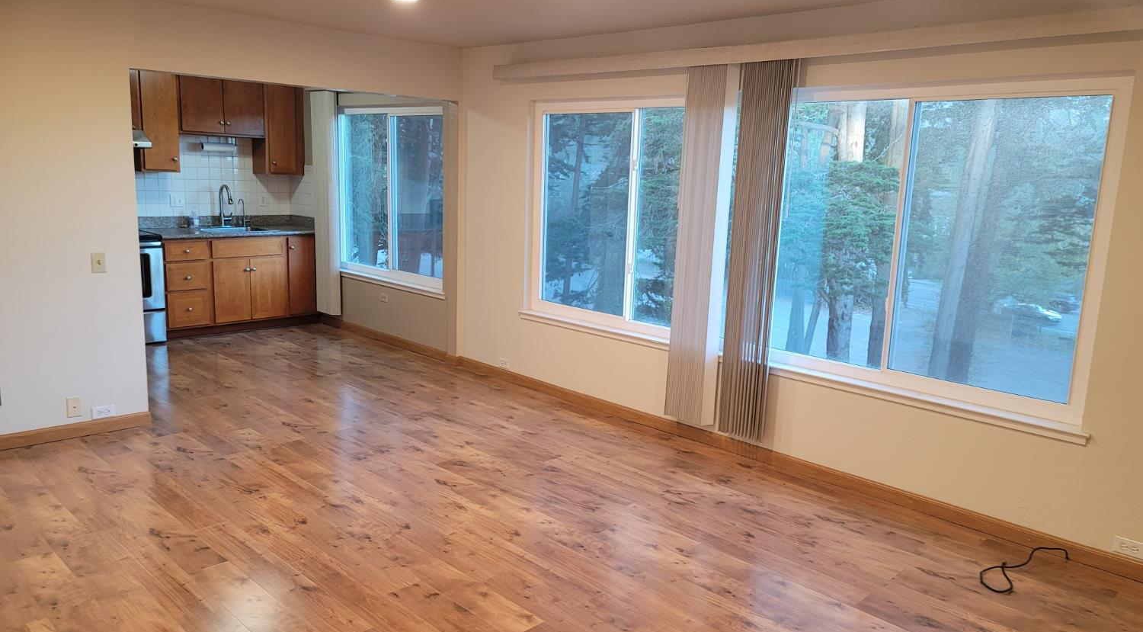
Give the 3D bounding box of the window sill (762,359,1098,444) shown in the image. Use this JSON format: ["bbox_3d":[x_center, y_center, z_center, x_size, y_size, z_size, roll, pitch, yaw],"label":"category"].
[{"bbox_3d":[1.654,0.405,4.067,0.115,0.055,1.605,-8,14,-44],"label":"window sill"}]

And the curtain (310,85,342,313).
[{"bbox_3d":[-2.253,-1.012,7.593,0.280,2.050,0.110,12,14,43],"label":"curtain"}]

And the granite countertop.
[{"bbox_3d":[-3.133,-0.824,7.640,1.420,0.137,0.670,-8,14,-44],"label":"granite countertop"}]

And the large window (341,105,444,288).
[{"bbox_3d":[-1.585,-1.043,7.164,1.730,1.480,0.100,12,14,43],"label":"large window"}]

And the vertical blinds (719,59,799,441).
[{"bbox_3d":[0.997,-0.333,4.452,0.290,2.030,0.110,12,14,43],"label":"vertical blinds"}]

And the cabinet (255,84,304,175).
[{"bbox_3d":[-2.838,-1.801,7.989,0.380,0.857,0.310,-8,14,-44],"label":"cabinet"}]

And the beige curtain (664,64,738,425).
[{"bbox_3d":[0.730,-0.389,4.710,0.290,2.020,0.110,12,14,43],"label":"beige curtain"}]

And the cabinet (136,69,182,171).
[{"bbox_3d":[-3.636,-1.708,7.181,0.320,0.910,0.310,12,14,43],"label":"cabinet"}]

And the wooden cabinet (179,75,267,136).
[{"bbox_3d":[-3.243,-1.906,7.554,0.780,0.525,0.310,-8,14,-44],"label":"wooden cabinet"}]

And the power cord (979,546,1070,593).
[{"bbox_3d":[1.900,1.050,3.492,0.560,0.045,0.165,-5,13,-35],"label":"power cord"}]

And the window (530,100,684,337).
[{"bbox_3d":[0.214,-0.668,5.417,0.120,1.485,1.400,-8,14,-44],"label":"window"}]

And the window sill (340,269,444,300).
[{"bbox_3d":[-1.559,-0.280,7.219,0.115,0.055,1.660,-8,14,-44],"label":"window sill"}]

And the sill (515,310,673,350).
[{"bbox_3d":[0.158,0.090,5.535,0.115,0.053,1.415,-8,14,-44],"label":"sill"}]

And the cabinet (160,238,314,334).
[{"bbox_3d":[-3.169,-0.327,7.719,1.380,0.866,0.620,-8,14,-44],"label":"cabinet"}]

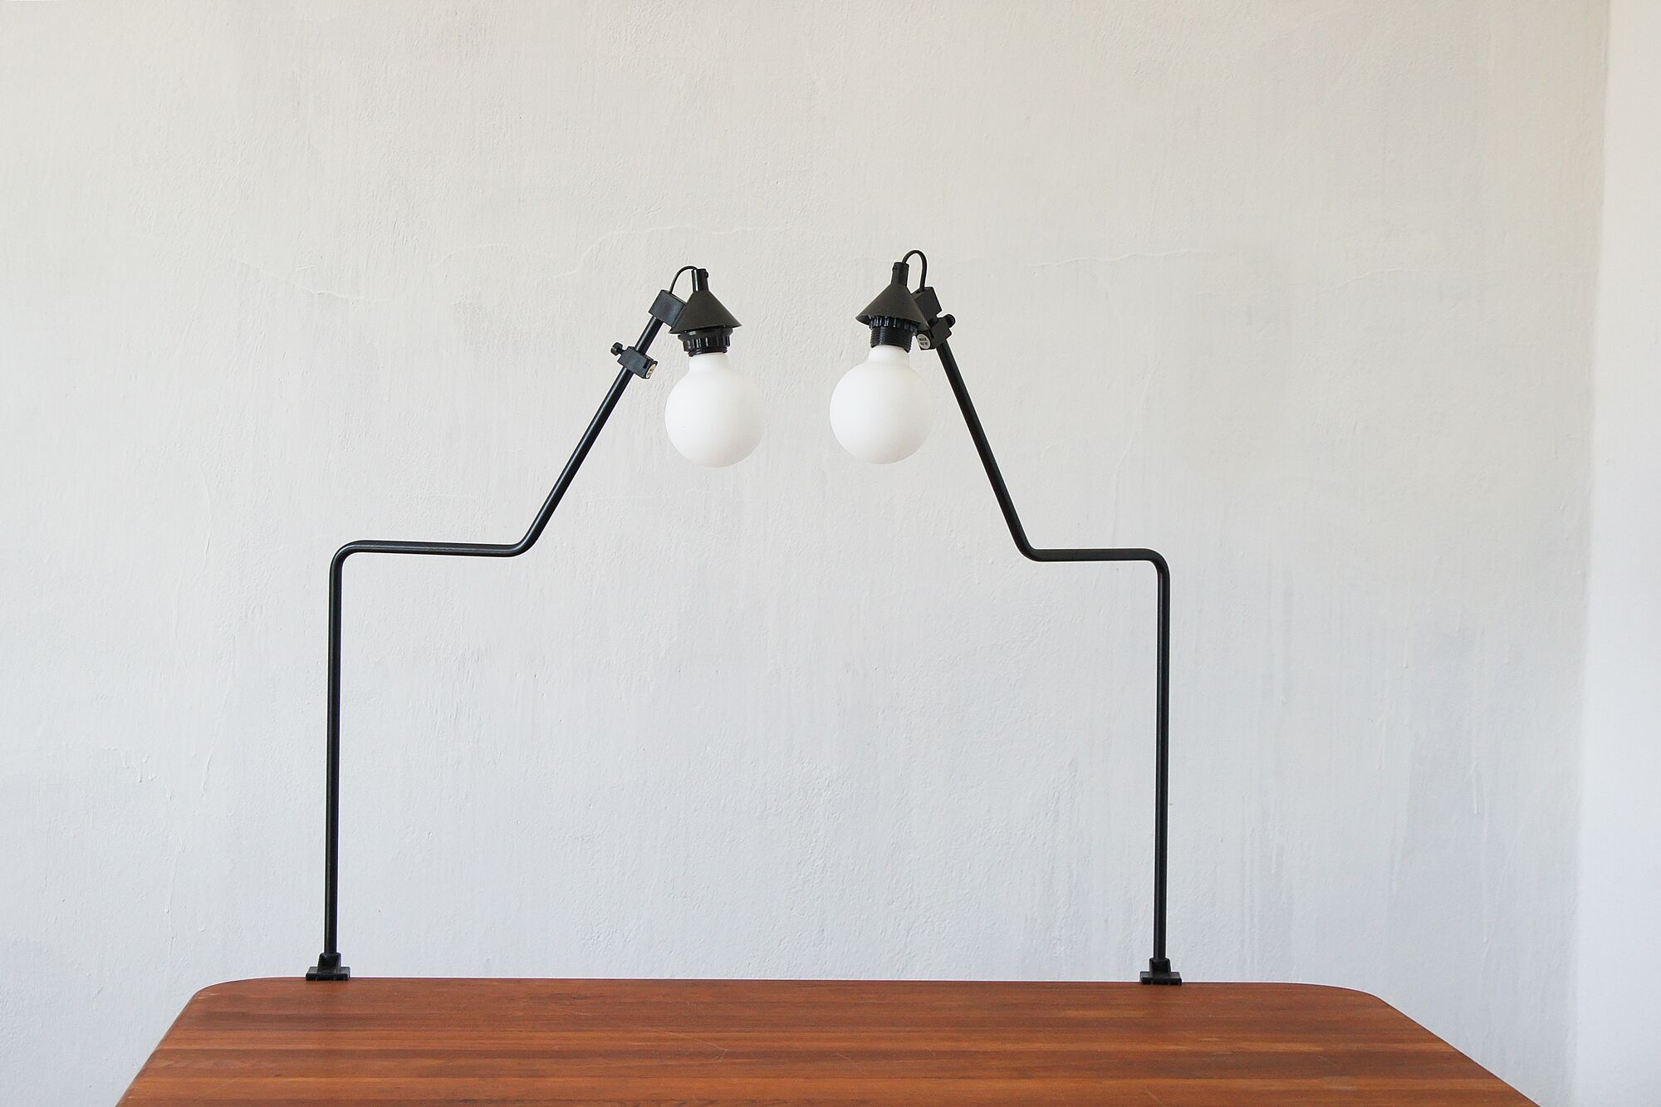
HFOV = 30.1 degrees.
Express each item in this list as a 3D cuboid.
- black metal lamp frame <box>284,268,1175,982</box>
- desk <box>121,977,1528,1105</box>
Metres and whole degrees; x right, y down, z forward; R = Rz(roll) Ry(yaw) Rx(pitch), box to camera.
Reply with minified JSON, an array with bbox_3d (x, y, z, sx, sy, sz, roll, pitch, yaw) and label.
[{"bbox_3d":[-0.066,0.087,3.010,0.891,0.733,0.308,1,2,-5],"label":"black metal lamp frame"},{"bbox_3d":[-0.015,0.818,2.797,1.184,0.737,0.760,1,2,-5],"label":"desk"}]

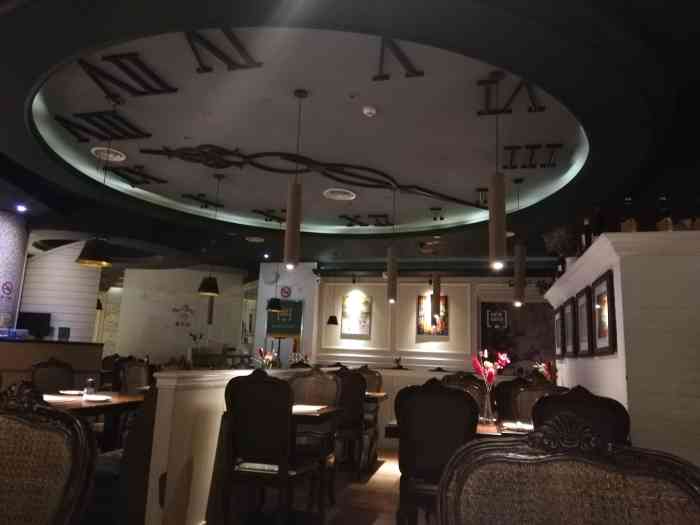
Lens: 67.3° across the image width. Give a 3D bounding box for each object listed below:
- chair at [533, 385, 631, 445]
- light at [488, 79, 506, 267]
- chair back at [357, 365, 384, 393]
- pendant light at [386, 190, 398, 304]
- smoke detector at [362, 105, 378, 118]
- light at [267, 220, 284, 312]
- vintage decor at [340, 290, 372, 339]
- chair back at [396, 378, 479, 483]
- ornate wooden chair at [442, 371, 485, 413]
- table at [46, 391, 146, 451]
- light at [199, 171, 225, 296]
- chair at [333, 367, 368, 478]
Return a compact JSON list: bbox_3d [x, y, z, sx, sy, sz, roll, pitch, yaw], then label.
[{"bbox_3d":[1.330,1.273,3.067,0.520,1.080,0.580,0,-10,15],"label":"chair"},{"bbox_3d":[0.992,-0.617,3.522,0.105,1.340,0.105,0,-10,14],"label":"light"},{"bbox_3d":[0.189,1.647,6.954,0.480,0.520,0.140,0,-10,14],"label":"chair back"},{"bbox_3d":[0.452,-0.176,5.423,0.100,1.230,0.100,0,-10,15],"label":"pendant light"},{"bbox_3d":[0.175,-1.283,4.477,0.112,0.048,0.112,0,-10,14],"label":"smoke detector"},{"bbox_3d":[-0.959,0.012,7.284,0.210,1.340,0.210,0,-10,14],"label":"light"},{"bbox_3d":[0.113,0.975,9.513,0.570,0.830,0.050,0,-10,14],"label":"vintage decor"},{"bbox_3d":[0.524,1.020,3.170,0.490,0.640,0.150,0,-10,15],"label":"chair back"},{"bbox_3d":[0.892,1.478,4.343,0.520,1.080,0.580,0,-10,15],"label":"ornate wooden chair"},{"bbox_3d":[-2.066,1.479,4.103,0.800,0.760,1.200,0,-10,14],"label":"table"},{"bbox_3d":[-1.517,-0.317,5.885,0.215,1.350,0.215,0,-10,14],"label":"light"},{"bbox_3d":[0.016,1.631,5.354,0.480,1.080,0.550,0,-10,14],"label":"chair"}]

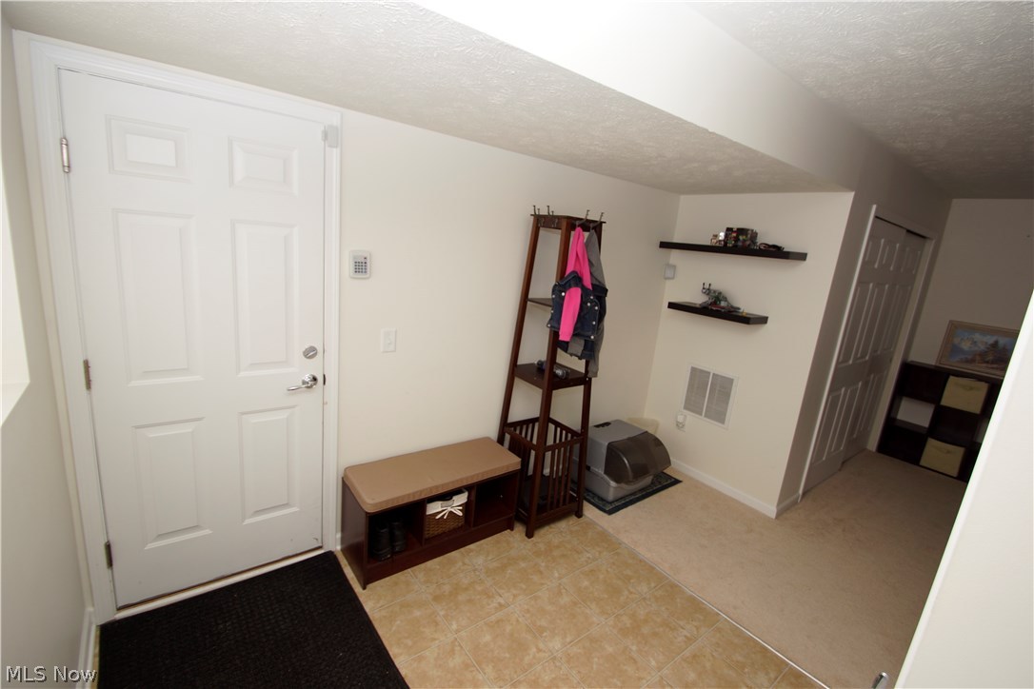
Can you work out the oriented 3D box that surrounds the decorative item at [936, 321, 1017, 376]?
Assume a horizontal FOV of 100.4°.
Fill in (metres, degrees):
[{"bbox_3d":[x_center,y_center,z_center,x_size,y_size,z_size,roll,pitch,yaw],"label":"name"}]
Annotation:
[{"bbox_3d":[4.274,0.051,3.931,0.035,0.430,0.560,1,12,-38],"label":"decorative item"}]

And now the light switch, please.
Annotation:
[{"bbox_3d":[-0.659,-0.020,2.207,0.077,0.123,0.010,-4,15,-37],"label":"light switch"}]

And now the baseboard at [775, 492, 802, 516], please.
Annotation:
[{"bbox_3d":[1.971,1.167,3.115,0.430,0.085,0.014,-4,15,-37],"label":"baseboard"}]

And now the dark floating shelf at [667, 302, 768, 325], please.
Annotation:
[{"bbox_3d":[1.442,-0.230,3.132,0.254,0.050,0.618,-4,15,-37],"label":"dark floating shelf"}]

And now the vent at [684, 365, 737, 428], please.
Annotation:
[{"bbox_3d":[1.480,0.395,3.335,0.018,0.414,0.388,-4,15,-37],"label":"vent"}]

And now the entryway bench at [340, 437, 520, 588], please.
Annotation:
[{"bbox_3d":[-0.449,0.889,2.409,0.905,0.470,0.335,-4,15,-37],"label":"entryway bench"}]

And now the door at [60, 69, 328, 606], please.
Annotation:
[{"bbox_3d":[-1.240,0.084,1.817,0.789,2.030,0.045,-4,15,-37],"label":"door"}]

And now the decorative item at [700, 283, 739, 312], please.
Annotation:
[{"bbox_3d":[1.456,-0.333,3.069,0.260,0.175,0.130,16,16,39],"label":"decorative item"}]

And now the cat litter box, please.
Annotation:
[{"bbox_3d":[0.782,0.858,3.237,0.510,0.400,0.490,-4,15,-37],"label":"cat litter box"}]

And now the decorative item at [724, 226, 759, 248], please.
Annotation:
[{"bbox_3d":[1.529,-0.725,2.937,0.100,0.125,0.185,-4,15,-37],"label":"decorative item"}]

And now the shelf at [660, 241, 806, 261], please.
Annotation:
[{"bbox_3d":[1.480,-0.662,3.043,0.254,0.050,0.920,-4,15,-37],"label":"shelf"}]

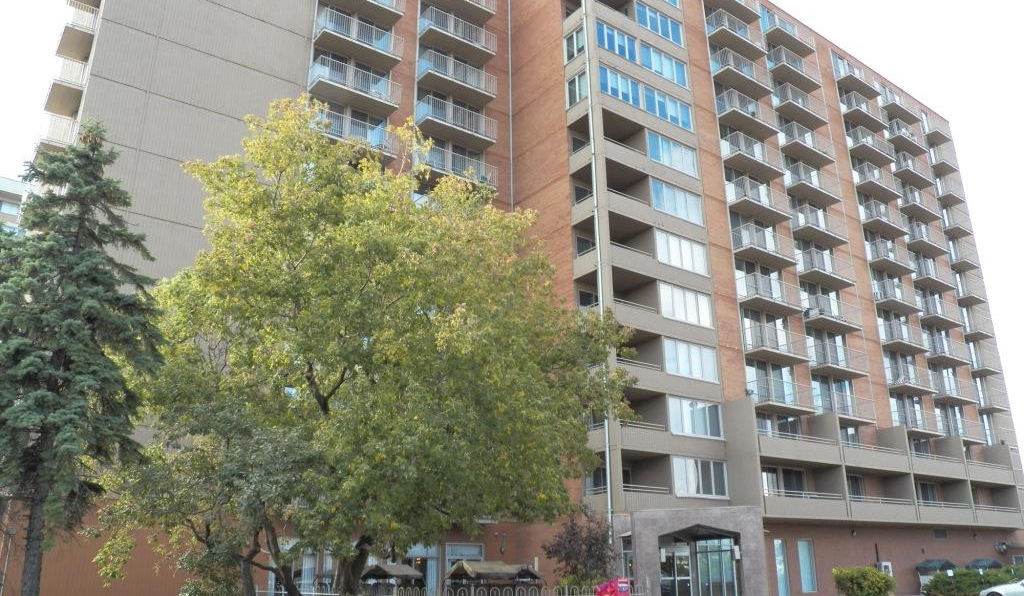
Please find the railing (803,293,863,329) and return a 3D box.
[{"bbox_3d":[17.318,0.923,44.712,3.953,1.197,1.052,14,-24,-35],"label":"railing"}]

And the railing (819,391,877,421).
[{"bbox_3d":[17.134,5.716,42.473,3.936,1.191,1.040,14,-24,-35],"label":"railing"}]

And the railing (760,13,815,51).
[{"bbox_3d":[17.044,-16.149,50.944,3.953,1.197,1.052,14,-24,-35],"label":"railing"}]

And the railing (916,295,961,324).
[{"bbox_3d":[27.749,1.036,53.533,3.953,1.197,1.052,14,-24,-35],"label":"railing"}]

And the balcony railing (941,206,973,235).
[{"bbox_3d":[32.278,-5.309,59.998,2.406,1.136,1.078,14,-24,-35],"label":"balcony railing"}]

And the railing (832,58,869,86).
[{"bbox_3d":[23.954,-15.046,57.136,4.110,1.160,1.040,14,-24,-36],"label":"railing"}]

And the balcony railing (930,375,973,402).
[{"bbox_3d":[28.105,5.893,52.586,4.000,1.120,1.030,14,-24,-35],"label":"balcony railing"}]

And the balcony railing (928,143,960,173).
[{"bbox_3d":[32.739,-10.404,62.918,2.373,1.160,1.040,14,-24,-36],"label":"balcony railing"}]

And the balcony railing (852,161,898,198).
[{"bbox_3d":[23.645,-7.467,53.425,3.949,1.136,1.078,14,-24,-35],"label":"balcony railing"}]

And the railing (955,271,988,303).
[{"bbox_3d":[32.917,-0.385,59.463,2.373,1.160,1.040,14,-24,-36],"label":"railing"}]

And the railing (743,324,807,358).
[{"bbox_3d":[13.214,2.310,41.214,4.000,1.120,1.030,14,-24,-35],"label":"railing"}]

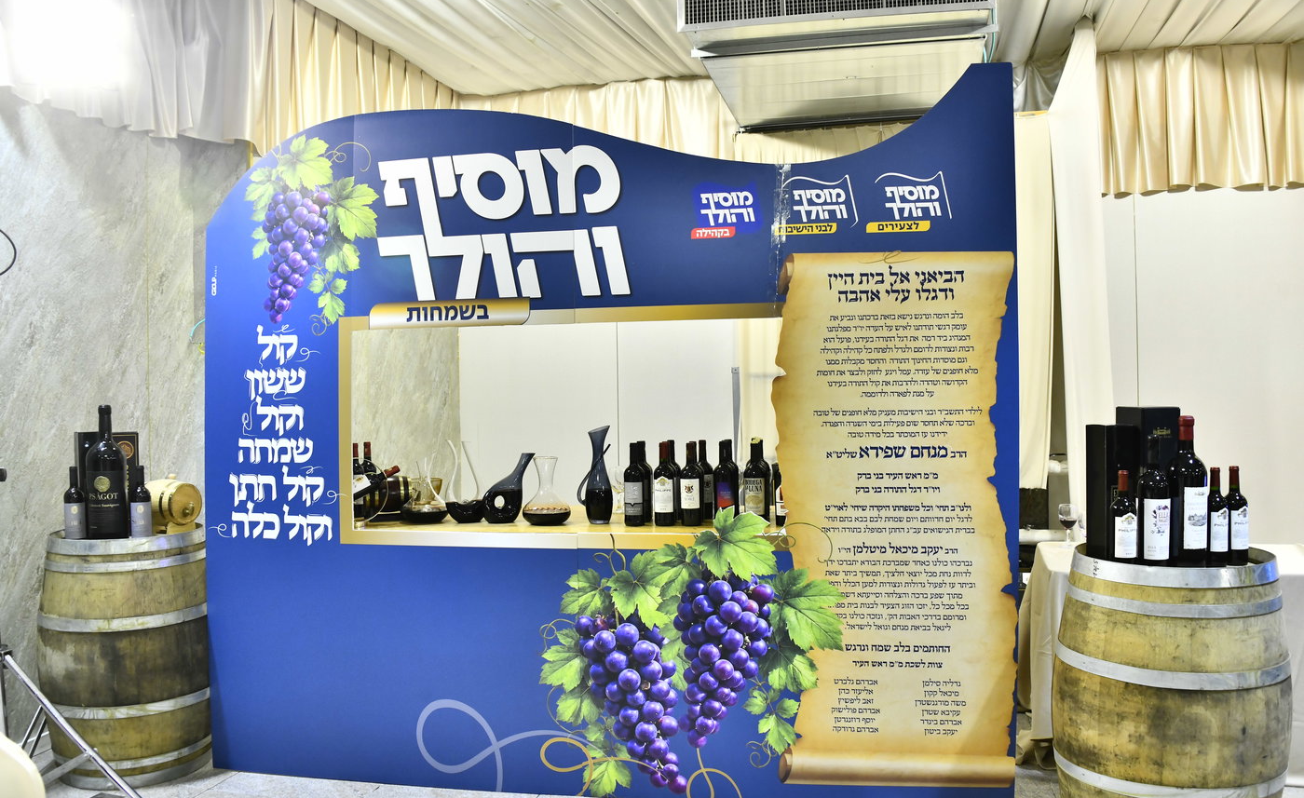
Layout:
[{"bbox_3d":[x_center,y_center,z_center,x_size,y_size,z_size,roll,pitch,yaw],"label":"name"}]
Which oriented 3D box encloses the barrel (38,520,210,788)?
[{"bbox_3d":[-2.063,0.989,4.023,0.700,0.950,0.700,-1,0,-28],"label":"barrel"}]

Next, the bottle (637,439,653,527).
[{"bbox_3d":[-0.034,0.308,3.791,0.075,0.298,0.075,-1,0,-12],"label":"bottle"}]

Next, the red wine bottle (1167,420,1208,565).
[{"bbox_3d":[1.573,0.275,2.980,0.120,0.453,0.120,0,0,-4],"label":"red wine bottle"}]

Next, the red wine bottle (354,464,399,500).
[{"bbox_3d":[-1.099,0.329,3.870,0.300,0.075,0.075,-25,0,6],"label":"red wine bottle"}]

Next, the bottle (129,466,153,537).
[{"bbox_3d":[-1.918,0.398,3.810,0.075,0.298,0.075,0,0,-27],"label":"bottle"}]

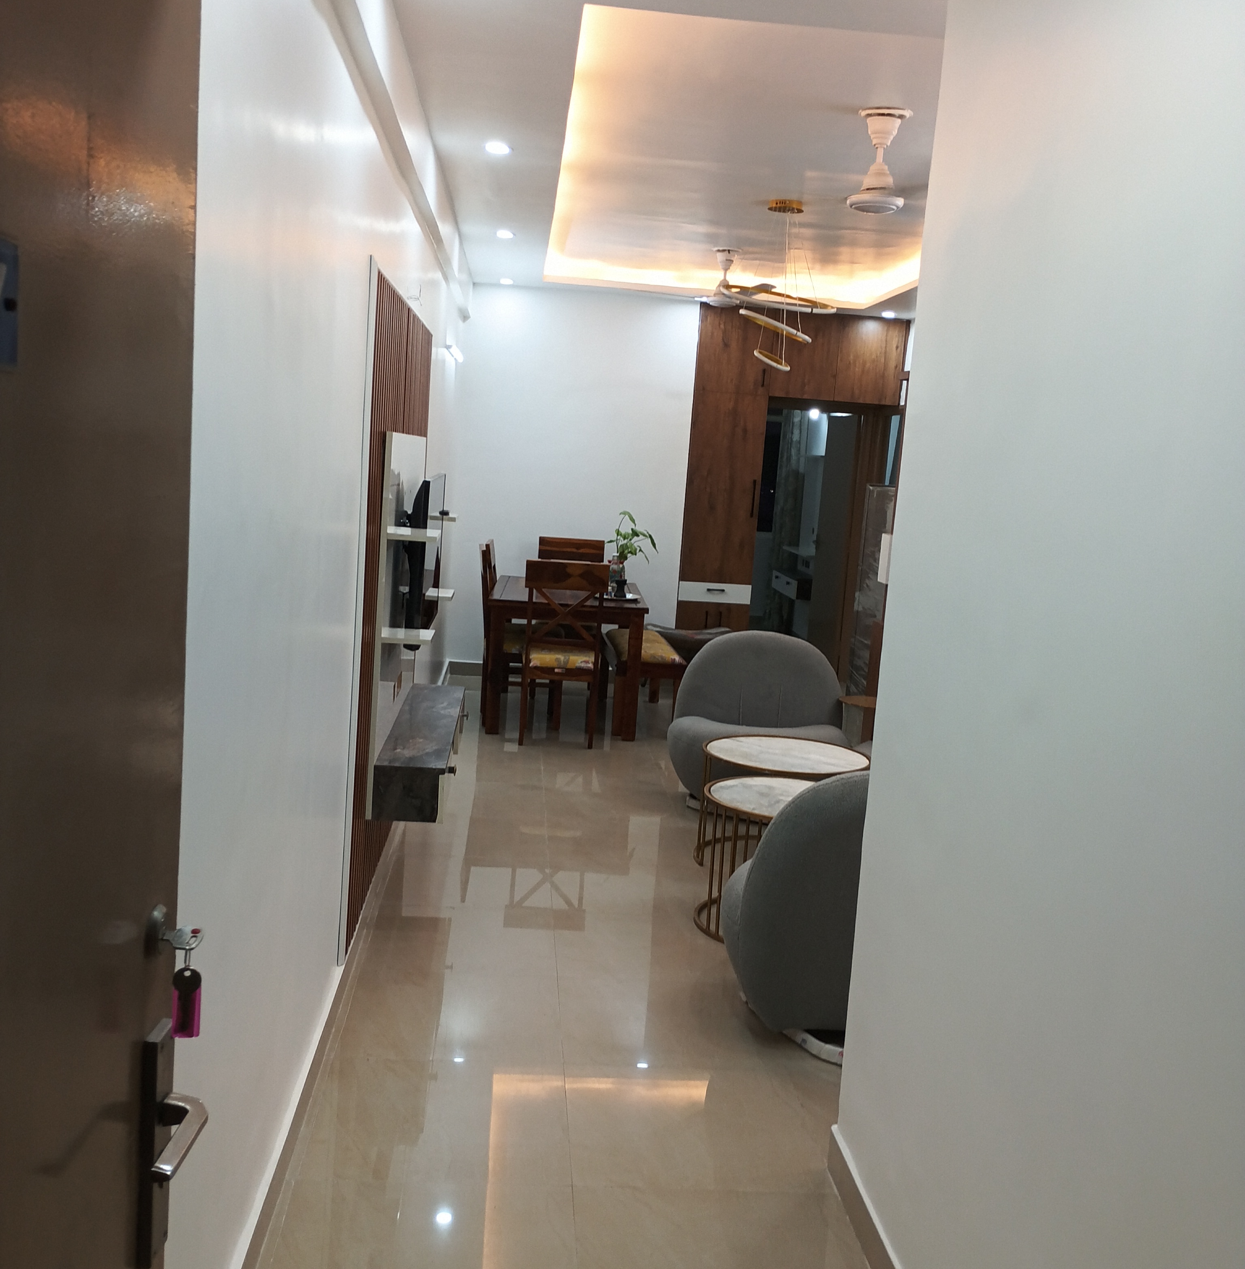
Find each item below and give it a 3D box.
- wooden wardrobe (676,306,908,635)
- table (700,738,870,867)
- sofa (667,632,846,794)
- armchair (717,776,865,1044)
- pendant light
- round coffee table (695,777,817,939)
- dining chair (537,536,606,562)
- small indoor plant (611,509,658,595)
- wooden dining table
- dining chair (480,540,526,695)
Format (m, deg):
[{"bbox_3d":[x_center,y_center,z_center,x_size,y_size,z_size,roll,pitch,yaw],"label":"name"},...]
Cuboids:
[{"bbox_3d":[1.123,-0.933,9.564,1.446,2.629,0.548,3,8,-5],"label":"wooden wardrobe"},{"bbox_3d":[0.629,0.695,5.321,0.659,0.455,0.659,3,7,-5],"label":"table"},{"bbox_3d":[0.670,0.407,6.294,0.906,0.785,0.876,3,7,-5],"label":"sofa"},{"bbox_3d":[0.748,0.716,3.907,0.906,0.785,0.876,3,7,-5],"label":"armchair"},{"bbox_3d":[0.731,-1.595,6.156,0.533,0.755,0.503,3,7,-5],"label":"pendant light"},{"bbox_3d":[0.557,0.780,4.594,0.581,0.458,0.581,4,7,-1],"label":"round coffee table"},{"bbox_3d":[-0.363,-0.118,8.977,0.453,1.006,0.503,3,7,-5],"label":"dining chair"},{"bbox_3d":[0.052,-0.497,8.185,0.292,0.503,0.272,3,7,-5],"label":"small indoor plant"},{"bbox_3d":[-0.352,0.111,8.174,0.896,0.757,1.490,4,7,-3],"label":"wooden dining table"},{"bbox_3d":[-0.600,0.005,7.877,0.503,1.006,0.463,3,7,-5],"label":"dining chair"}]

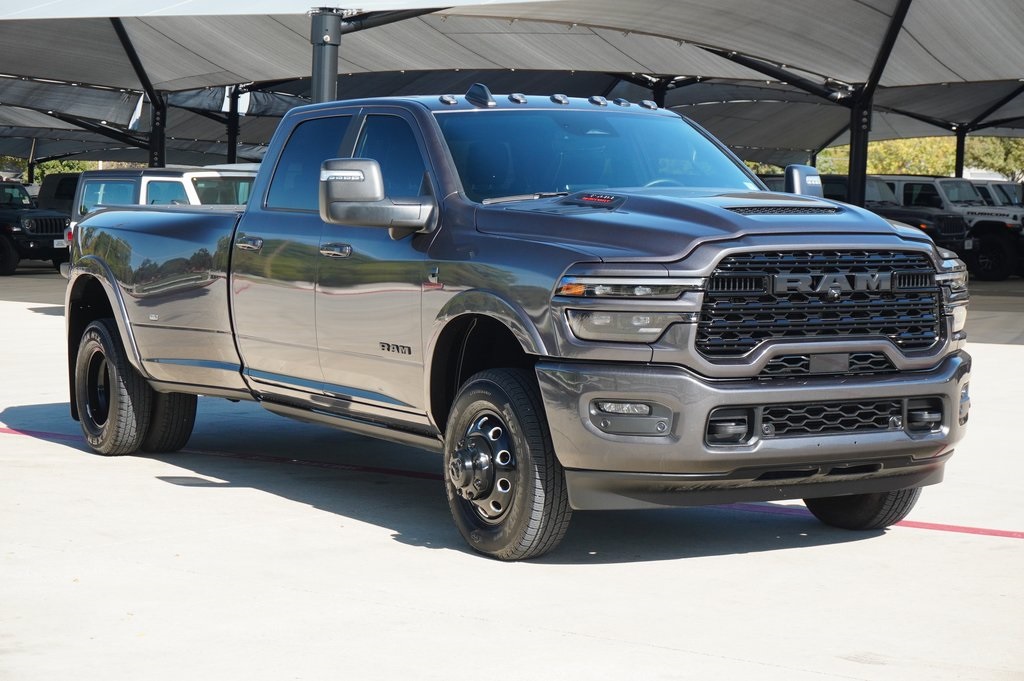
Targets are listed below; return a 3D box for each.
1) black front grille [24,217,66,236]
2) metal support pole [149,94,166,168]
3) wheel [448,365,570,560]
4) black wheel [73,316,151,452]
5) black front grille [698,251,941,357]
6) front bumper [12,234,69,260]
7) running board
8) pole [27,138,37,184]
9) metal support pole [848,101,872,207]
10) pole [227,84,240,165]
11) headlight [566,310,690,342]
[{"bbox_3d":[-9.228,-2.262,42.300,0.140,0.400,1.200,4,5,38],"label":"black front grille"},{"bbox_3d":[-6.160,-2.585,37.105,0.270,3.380,0.270,0,4,0],"label":"metal support pole"},{"bbox_3d":[-0.064,0.502,8.721,0.345,0.790,0.795,-2,4,-29],"label":"wheel"},{"bbox_3d":[-2.333,0.275,12.489,0.250,0.790,0.800,-2,4,-30],"label":"black wheel"},{"bbox_3d":[1.256,-0.153,8.439,1.220,0.420,0.140,-2,4,-30],"label":"black front grille"},{"bbox_3d":[-9.089,-1.846,42.300,0.500,0.460,1.720,4,5,42],"label":"front bumper"},{"bbox_3d":[-0.738,0.396,9.978,0.140,0.090,1.980,-2,4,-29],"label":"running board"},{"bbox_3d":[-18.047,-5.582,80.120,0.280,3.860,0.280,0,4,0],"label":"pole"},{"bbox_3d":[5.348,-2.164,33.098,0.290,3.172,0.290,2,4,0],"label":"metal support pole"},{"bbox_3d":[-6.035,-3.471,46.125,0.200,4.030,0.200,0,4,0],"label":"pole"},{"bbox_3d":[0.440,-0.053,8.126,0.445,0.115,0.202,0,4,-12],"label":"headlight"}]

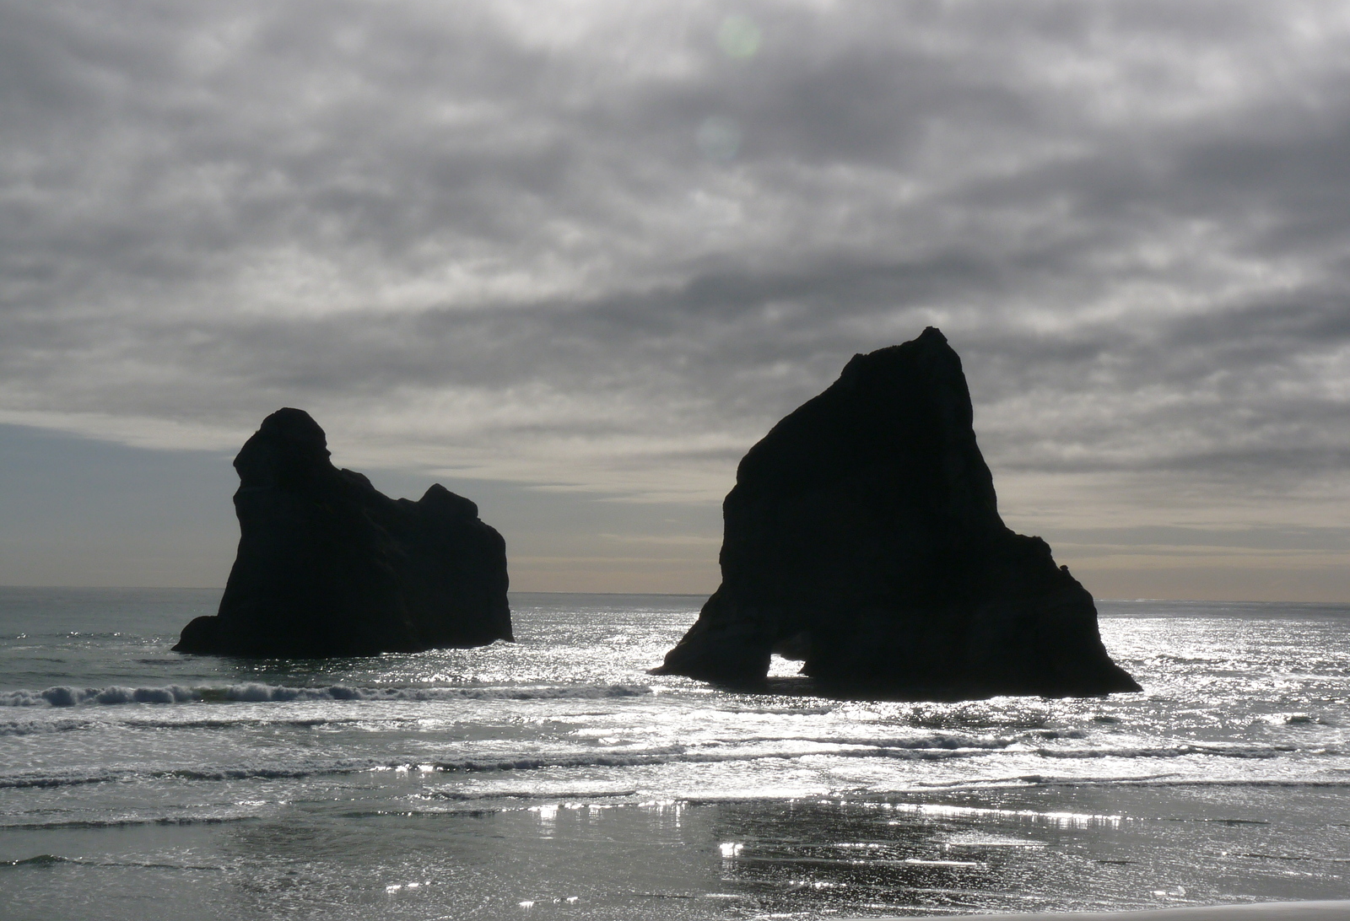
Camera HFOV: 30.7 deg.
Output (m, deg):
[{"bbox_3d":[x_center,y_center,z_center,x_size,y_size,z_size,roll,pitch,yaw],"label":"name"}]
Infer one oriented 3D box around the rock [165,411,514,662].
[{"bbox_3d":[-46.920,10.220,347.920,37.000,33.500,50.000,0,-3,8],"label":"rock"}]

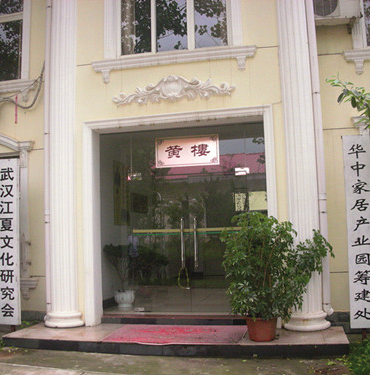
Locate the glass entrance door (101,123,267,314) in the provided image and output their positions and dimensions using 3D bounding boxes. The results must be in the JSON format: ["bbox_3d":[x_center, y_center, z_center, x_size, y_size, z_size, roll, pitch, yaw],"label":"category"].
[{"bbox_3d":[-0.054,0.527,8.250,2.799,3.057,0.080,-3,-5,12],"label":"glass entrance door"}]

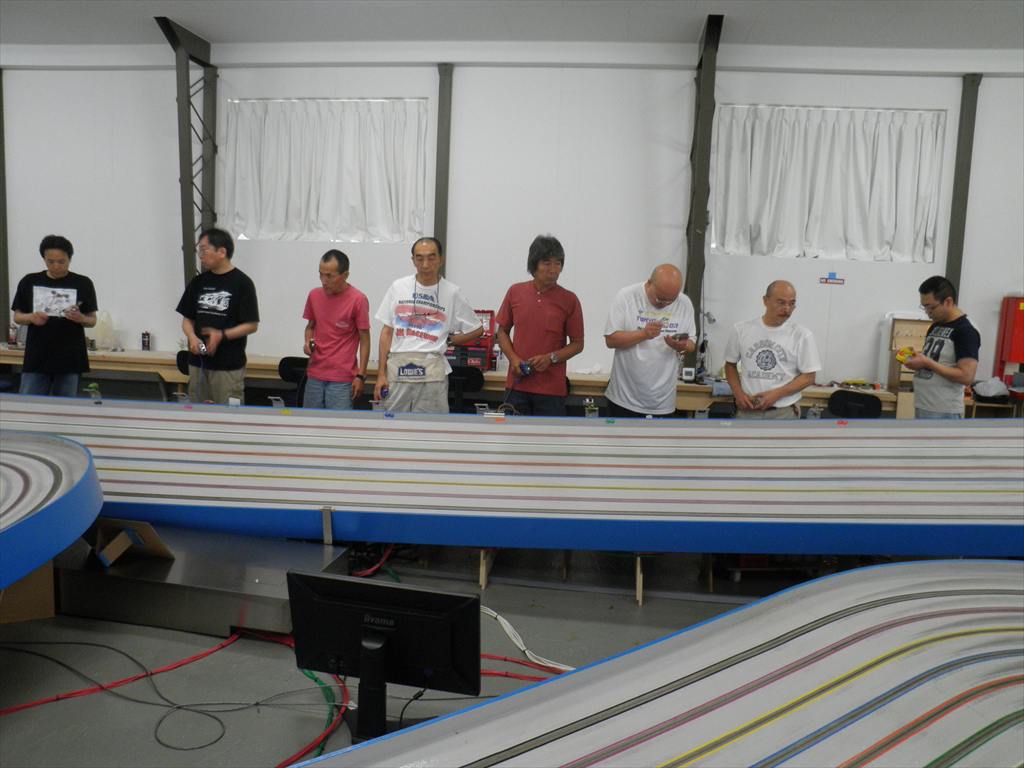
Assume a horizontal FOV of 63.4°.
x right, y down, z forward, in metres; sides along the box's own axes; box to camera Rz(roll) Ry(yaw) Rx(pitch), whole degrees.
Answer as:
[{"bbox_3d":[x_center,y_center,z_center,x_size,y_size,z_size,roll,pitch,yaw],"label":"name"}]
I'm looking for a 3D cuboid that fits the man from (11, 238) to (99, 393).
[{"bbox_3d":[-2.614,-0.017,4.754,0.490,1.650,0.400,-1,8,-20],"label":"man"}]

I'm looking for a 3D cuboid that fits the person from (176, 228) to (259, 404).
[{"bbox_3d":[-1.679,-0.010,4.729,0.480,1.710,0.400,2,8,-1],"label":"person"}]

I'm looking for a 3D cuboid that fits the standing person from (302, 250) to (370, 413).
[{"bbox_3d":[-0.985,0.070,4.656,0.440,1.630,0.350,5,8,17],"label":"standing person"}]

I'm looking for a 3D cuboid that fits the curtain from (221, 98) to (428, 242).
[{"bbox_3d":[-1.581,-1.770,6.875,1.780,1.190,0.120,3,8,6],"label":"curtain"}]

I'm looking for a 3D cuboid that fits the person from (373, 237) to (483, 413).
[{"bbox_3d":[-0.478,0.056,4.601,0.560,1.710,0.360,3,8,2],"label":"person"}]

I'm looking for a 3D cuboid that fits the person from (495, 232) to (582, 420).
[{"bbox_3d":[0.147,0.066,4.579,0.490,1.740,0.380,2,8,2],"label":"person"}]

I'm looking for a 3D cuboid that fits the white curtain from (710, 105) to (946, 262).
[{"bbox_3d":[2.445,-1.565,6.454,1.780,1.170,0.120,3,8,6],"label":"white curtain"}]

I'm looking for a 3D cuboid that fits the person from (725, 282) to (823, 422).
[{"bbox_3d":[1.403,0.213,4.582,0.520,1.550,0.380,5,8,19],"label":"person"}]

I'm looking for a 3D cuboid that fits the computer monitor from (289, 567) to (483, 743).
[{"bbox_3d":[-0.415,0.908,2.653,0.625,0.535,0.230,4,8,11],"label":"computer monitor"}]

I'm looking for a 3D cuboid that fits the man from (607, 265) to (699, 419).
[{"bbox_3d":[0.718,0.159,4.558,0.510,1.610,0.420,1,8,-10],"label":"man"}]

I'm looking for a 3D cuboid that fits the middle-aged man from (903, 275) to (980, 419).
[{"bbox_3d":[2.394,0.208,4.657,0.460,1.610,0.460,-1,8,-22],"label":"middle-aged man"}]

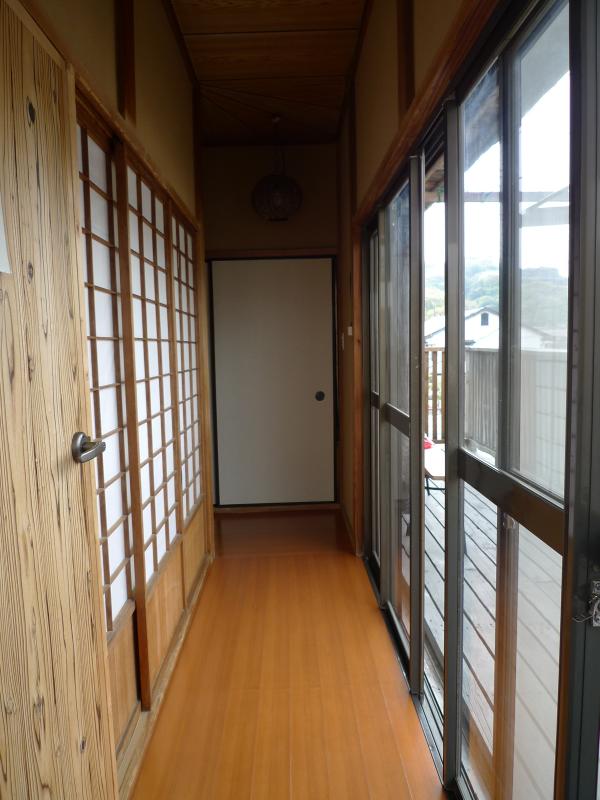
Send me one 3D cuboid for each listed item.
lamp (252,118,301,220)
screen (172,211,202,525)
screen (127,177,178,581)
[{"bbox_3d":[-0.138,-1.388,3.339,0.303,0.625,0.300,-1,5,-1],"label":"lamp"},{"bbox_3d":[-0.551,-0.145,2.731,0.037,1.401,0.578,-1,5,-1],"label":"screen"},{"bbox_3d":[-0.537,-0.083,2.062,0.037,1.404,0.578,-1,5,-1],"label":"screen"}]

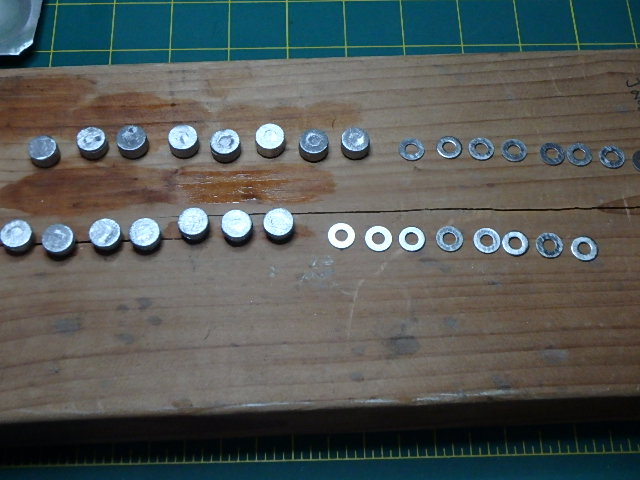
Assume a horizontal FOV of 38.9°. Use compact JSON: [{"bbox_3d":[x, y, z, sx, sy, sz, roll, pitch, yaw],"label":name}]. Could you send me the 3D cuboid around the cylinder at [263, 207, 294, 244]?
[{"bbox_3d":[-0.014,-0.005,0.313,0.010,0.007,0.010,-1,66,-1],"label":"cylinder"}]

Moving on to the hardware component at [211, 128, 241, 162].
[{"bbox_3d":[-0.034,-0.034,0.327,0.010,0.006,0.010,-1,66,-1],"label":"hardware component"}]

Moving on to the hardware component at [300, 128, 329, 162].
[{"bbox_3d":[-0.002,-0.034,0.327,0.010,0.006,0.010,-1,66,-1],"label":"hardware component"}]

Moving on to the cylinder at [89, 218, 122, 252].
[{"bbox_3d":[-0.073,-0.001,0.311,0.010,0.006,0.010,-1,66,-1],"label":"cylinder"}]

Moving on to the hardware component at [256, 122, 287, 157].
[{"bbox_3d":[-0.018,-0.036,0.327,0.010,0.007,0.010,-1,66,-1],"label":"hardware component"}]

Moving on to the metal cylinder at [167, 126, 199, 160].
[{"bbox_3d":[-0.049,-0.035,0.326,0.010,0.007,0.010,-1,66,-1],"label":"metal cylinder"}]

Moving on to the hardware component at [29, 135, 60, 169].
[{"bbox_3d":[-0.099,-0.032,0.325,0.010,0.006,0.010,-1,66,-1],"label":"hardware component"}]

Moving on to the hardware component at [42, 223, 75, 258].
[{"bbox_3d":[-0.089,0.001,0.311,0.010,0.006,0.010,-1,66,-1],"label":"hardware component"}]

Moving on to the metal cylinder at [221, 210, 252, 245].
[{"bbox_3d":[-0.028,-0.004,0.312,0.010,0.007,0.010,-1,66,-1],"label":"metal cylinder"}]

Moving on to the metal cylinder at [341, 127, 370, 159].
[{"bbox_3d":[0.013,-0.035,0.327,0.010,0.006,0.010,-1,66,-1],"label":"metal cylinder"}]

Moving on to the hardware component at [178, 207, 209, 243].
[{"bbox_3d":[-0.044,-0.005,0.314,0.010,0.006,0.010,-1,66,-1],"label":"hardware component"}]

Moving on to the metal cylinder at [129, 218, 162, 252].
[{"bbox_3d":[-0.059,-0.001,0.310,0.010,0.007,0.010,-1,66,-1],"label":"metal cylinder"}]

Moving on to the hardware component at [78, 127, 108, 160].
[{"bbox_3d":[-0.082,-0.035,0.327,0.010,0.006,0.010,-1,66,-1],"label":"hardware component"}]

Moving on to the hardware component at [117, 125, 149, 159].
[{"bbox_3d":[-0.067,-0.035,0.326,0.011,0.007,0.011,-1,66,-1],"label":"hardware component"}]

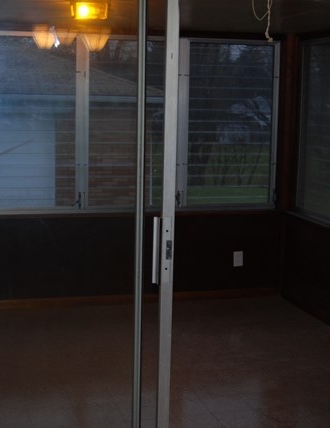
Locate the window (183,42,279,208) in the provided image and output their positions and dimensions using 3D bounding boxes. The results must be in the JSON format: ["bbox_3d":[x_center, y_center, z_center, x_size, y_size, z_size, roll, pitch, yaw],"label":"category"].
[{"bbox_3d":[0.500,-0.669,5.676,0.758,1.263,0.080,-1,9,-16],"label":"window"}]

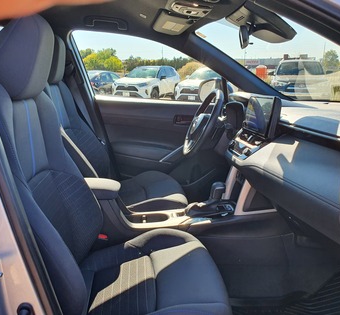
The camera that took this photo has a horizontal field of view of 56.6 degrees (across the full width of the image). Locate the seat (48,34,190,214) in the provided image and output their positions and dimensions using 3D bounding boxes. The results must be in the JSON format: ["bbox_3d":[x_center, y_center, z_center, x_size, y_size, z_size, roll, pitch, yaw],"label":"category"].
[{"bbox_3d":[-0.280,-0.071,1.552,0.770,1.000,0.530,-2,15,-6],"label":"seat"}]

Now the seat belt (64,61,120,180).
[{"bbox_3d":[-0.424,-0.192,1.796,0.100,0.740,0.110,-19,16,-1],"label":"seat belt"}]

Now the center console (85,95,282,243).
[{"bbox_3d":[0.006,0.057,1.242,0.830,0.590,0.270,-2,15,-6],"label":"center console"}]

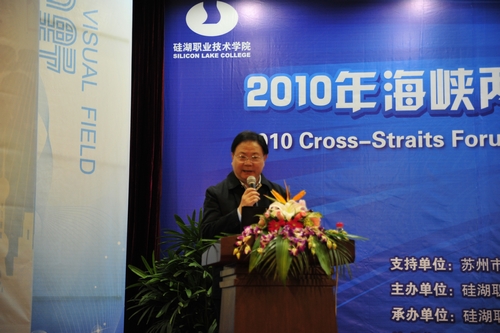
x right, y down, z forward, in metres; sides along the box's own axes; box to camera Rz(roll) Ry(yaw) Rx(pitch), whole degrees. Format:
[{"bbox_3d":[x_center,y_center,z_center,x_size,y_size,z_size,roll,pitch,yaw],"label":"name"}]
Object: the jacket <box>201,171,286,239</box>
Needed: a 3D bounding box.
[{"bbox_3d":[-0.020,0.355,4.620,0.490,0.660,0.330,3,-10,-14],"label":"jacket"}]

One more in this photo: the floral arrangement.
[{"bbox_3d":[0.210,0.321,4.120,0.549,0.420,0.380,2,-10,-11],"label":"floral arrangement"}]

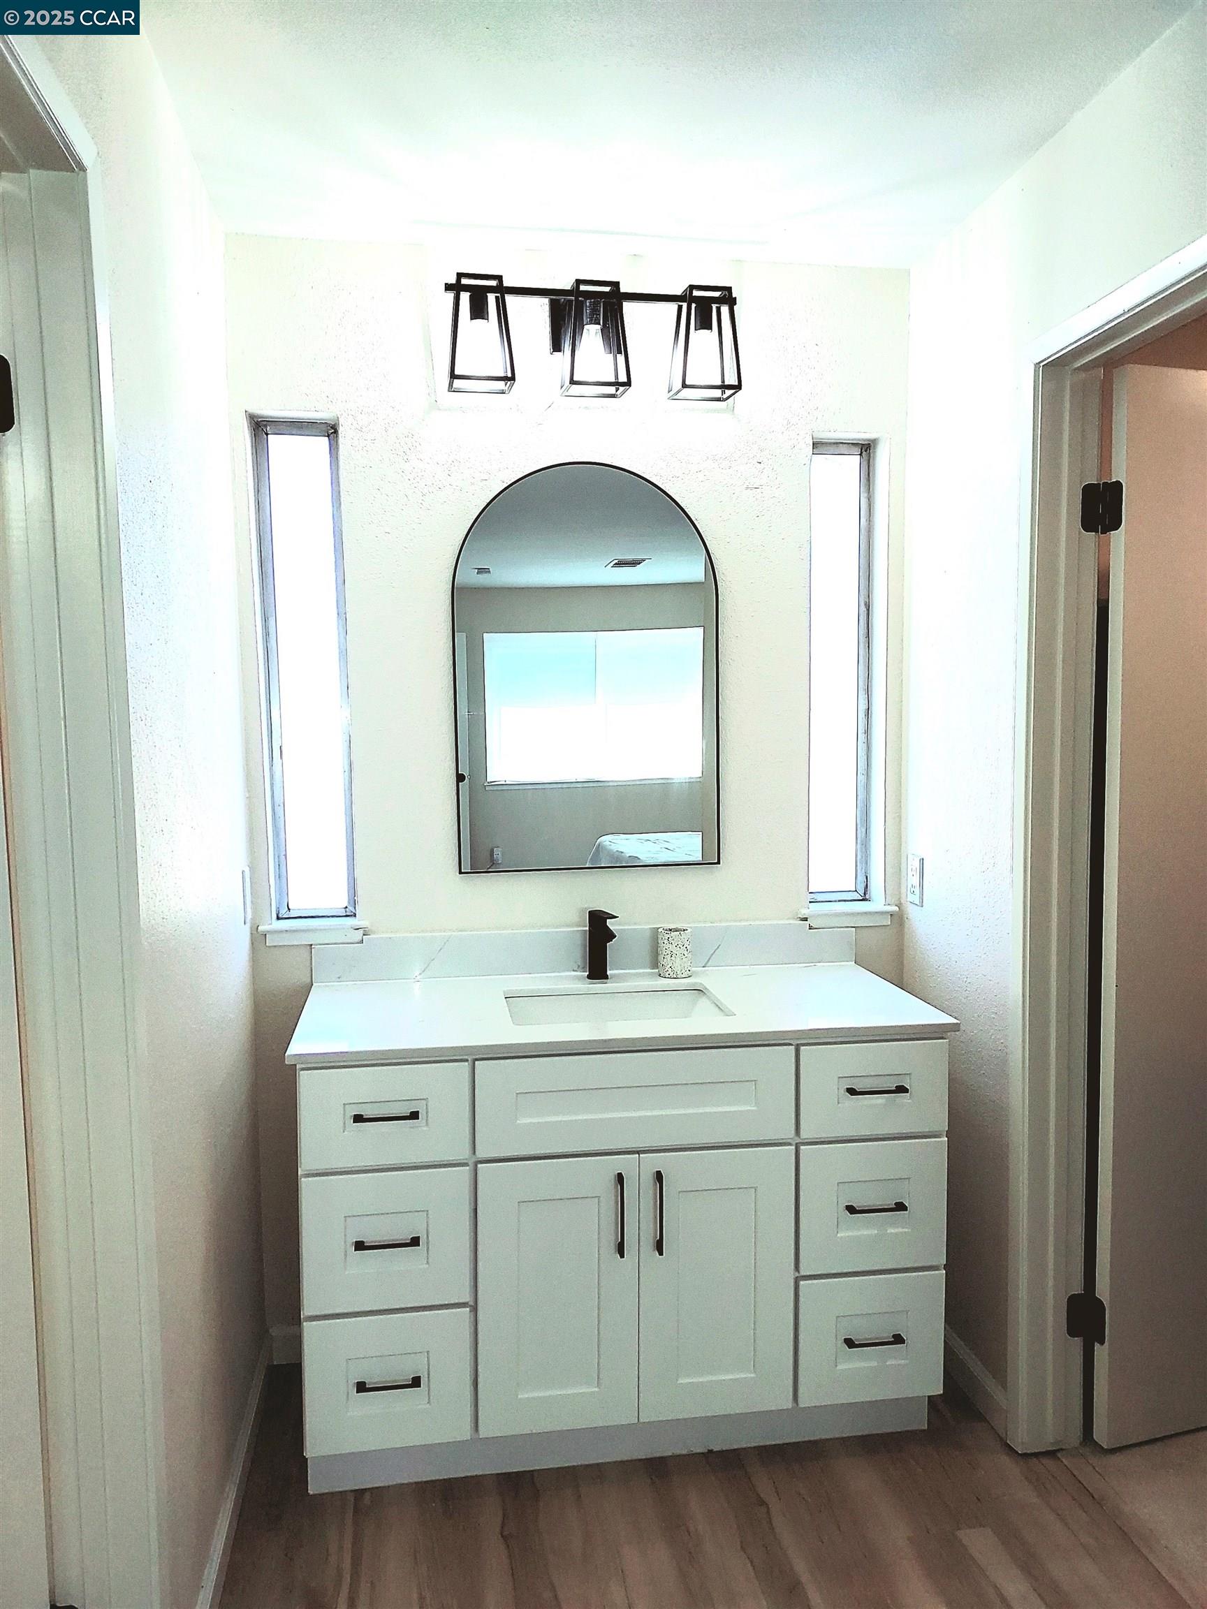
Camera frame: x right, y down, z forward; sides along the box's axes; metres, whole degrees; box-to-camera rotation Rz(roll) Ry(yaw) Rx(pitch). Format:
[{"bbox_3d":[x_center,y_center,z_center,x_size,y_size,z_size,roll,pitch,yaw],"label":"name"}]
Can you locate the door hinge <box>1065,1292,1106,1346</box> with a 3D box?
[{"bbox_3d":[0.937,1.001,2.160,0.069,0.090,0.036,0,4,3],"label":"door hinge"}]

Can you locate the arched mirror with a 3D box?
[{"bbox_3d":[-0.034,-0.308,2.520,0.600,0.911,0.025,-1,4,-9],"label":"arched mirror"}]

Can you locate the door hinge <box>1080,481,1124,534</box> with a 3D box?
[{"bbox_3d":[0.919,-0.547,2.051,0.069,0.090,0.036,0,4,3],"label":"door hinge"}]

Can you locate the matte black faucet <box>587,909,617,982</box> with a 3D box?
[{"bbox_3d":[-0.004,0.317,2.465,0.046,0.158,0.170,-1,4,-9],"label":"matte black faucet"}]

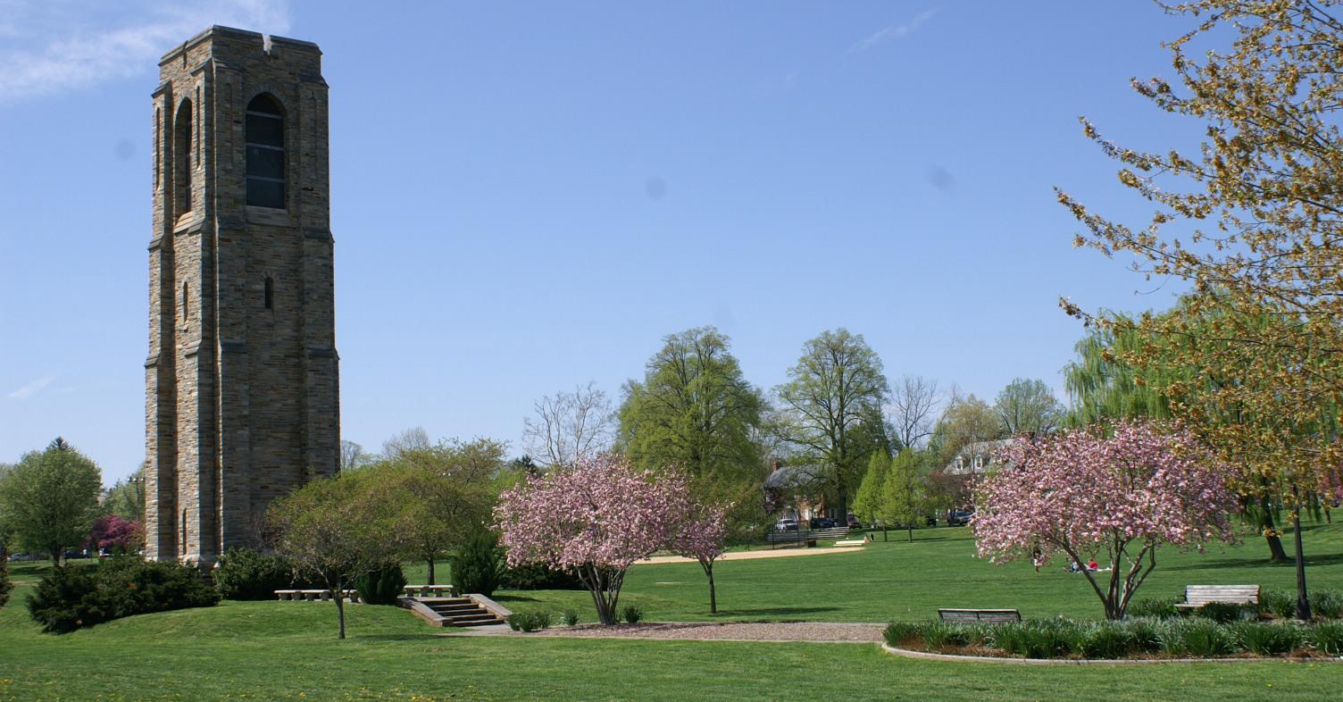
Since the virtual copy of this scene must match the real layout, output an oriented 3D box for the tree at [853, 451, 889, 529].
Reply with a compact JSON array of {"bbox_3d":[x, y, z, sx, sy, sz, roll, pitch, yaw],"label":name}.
[{"bbox_3d":[19.073,13.472,146.317,4.224,8.486,4.224,-3,-6,7],"label":"tree"}]

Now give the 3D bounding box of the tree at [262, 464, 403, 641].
[{"bbox_3d":[-9.313,5.624,43.690,3.932,4.736,3.932,-1,-6,-12],"label":"tree"}]

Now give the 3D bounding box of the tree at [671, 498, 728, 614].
[{"bbox_3d":[0.863,6.346,48.604,1.723,3.552,1.723,-2,-6,1],"label":"tree"}]

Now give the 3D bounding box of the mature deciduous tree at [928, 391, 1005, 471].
[{"bbox_3d":[39.830,14.279,211.495,10.127,17.805,10.127,-3,-6,10],"label":"mature deciduous tree"}]

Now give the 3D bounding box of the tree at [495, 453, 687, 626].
[{"bbox_3d":[-2.267,5.498,45.687,5.609,4.923,5.609,-2,-6,-3],"label":"tree"}]

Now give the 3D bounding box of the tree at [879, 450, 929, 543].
[{"bbox_3d":[21.965,13.421,146.311,4.895,8.778,4.895,-3,-6,8],"label":"tree"}]

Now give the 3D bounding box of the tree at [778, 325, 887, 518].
[{"bbox_3d":[20.195,9.492,196.981,14.087,24.932,14.087,-3,-6,6],"label":"tree"}]

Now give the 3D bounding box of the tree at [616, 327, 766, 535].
[{"bbox_3d":[2.564,9.565,186.989,17.427,25.045,17.427,-2,-6,1],"label":"tree"}]

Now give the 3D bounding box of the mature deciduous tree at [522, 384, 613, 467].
[{"bbox_3d":[-12.399,13.111,189.699,10.960,18.901,10.960,-2,-6,-4],"label":"mature deciduous tree"}]

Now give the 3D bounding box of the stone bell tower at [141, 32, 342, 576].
[{"bbox_3d":[-16.728,-1.324,61.063,5.900,21.310,5.900,3,-8,-42],"label":"stone bell tower"}]

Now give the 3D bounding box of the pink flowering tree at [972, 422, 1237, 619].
[{"bbox_3d":[10.419,4.120,37.737,6.211,4.794,6.211,-4,-6,15],"label":"pink flowering tree"}]

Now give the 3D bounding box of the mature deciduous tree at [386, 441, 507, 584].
[{"bbox_3d":[-8.687,6.111,59.722,4.746,5.574,4.746,-1,-6,-8],"label":"mature deciduous tree"}]

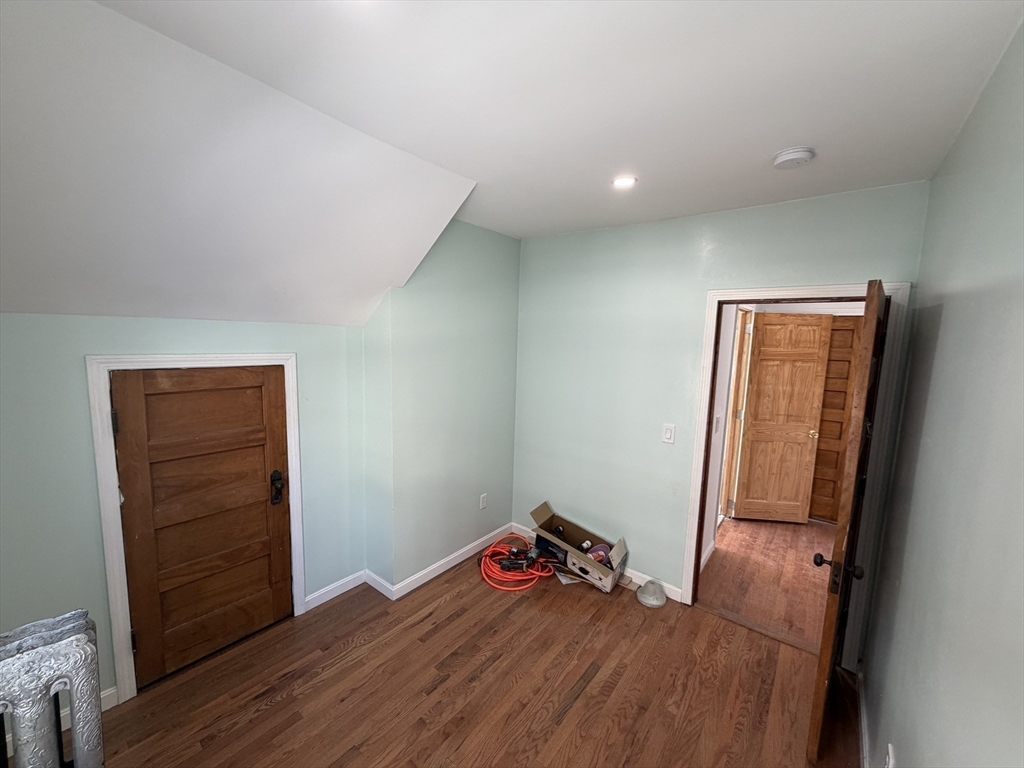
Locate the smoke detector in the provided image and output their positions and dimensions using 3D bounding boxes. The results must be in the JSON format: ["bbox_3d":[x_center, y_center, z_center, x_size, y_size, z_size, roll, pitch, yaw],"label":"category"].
[{"bbox_3d":[1.169,-0.933,1.720,0.138,0.042,0.138,7,9,38],"label":"smoke detector"}]

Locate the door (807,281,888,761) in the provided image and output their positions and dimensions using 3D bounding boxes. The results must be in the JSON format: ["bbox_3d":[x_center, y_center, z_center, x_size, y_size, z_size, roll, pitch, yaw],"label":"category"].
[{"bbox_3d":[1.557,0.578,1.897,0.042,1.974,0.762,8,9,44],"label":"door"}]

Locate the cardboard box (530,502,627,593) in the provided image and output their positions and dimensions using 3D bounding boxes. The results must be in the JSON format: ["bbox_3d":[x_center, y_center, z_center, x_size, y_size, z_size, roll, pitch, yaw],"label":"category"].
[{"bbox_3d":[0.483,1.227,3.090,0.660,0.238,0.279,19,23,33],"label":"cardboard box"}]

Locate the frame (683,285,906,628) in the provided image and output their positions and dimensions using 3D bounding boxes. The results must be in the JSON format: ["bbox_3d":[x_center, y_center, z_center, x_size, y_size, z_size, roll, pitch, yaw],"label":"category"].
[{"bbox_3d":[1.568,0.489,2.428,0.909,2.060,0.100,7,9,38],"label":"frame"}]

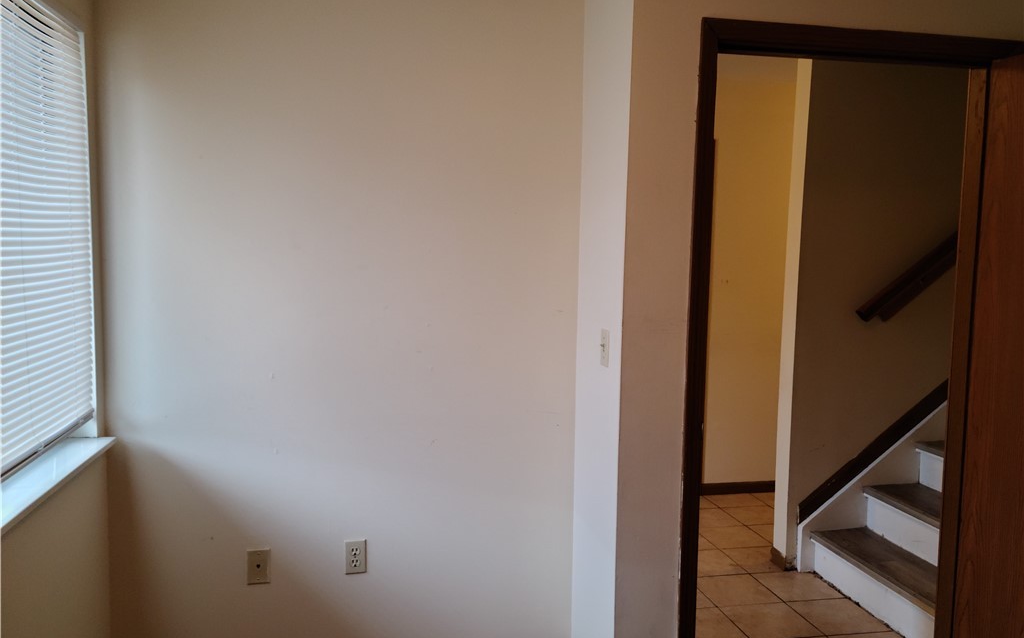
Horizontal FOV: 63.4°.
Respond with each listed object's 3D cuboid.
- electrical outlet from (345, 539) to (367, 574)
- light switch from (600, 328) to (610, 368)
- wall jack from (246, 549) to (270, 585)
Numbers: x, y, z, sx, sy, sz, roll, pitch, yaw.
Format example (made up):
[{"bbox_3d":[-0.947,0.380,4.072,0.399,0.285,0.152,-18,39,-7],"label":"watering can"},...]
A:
[{"bbox_3d":[-0.515,0.787,2.737,0.070,0.114,0.009,0,5,-12],"label":"electrical outlet"},{"bbox_3d":[0.284,0.089,2.543,0.013,0.114,0.070,0,5,-11],"label":"light switch"},{"bbox_3d":[-0.815,0.801,2.672,0.070,0.114,0.009,0,5,-12],"label":"wall jack"}]

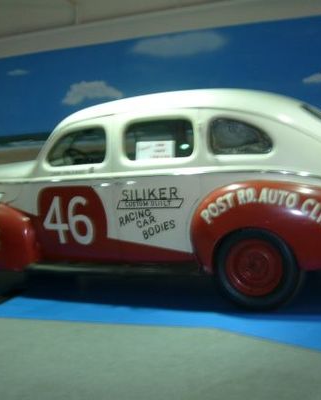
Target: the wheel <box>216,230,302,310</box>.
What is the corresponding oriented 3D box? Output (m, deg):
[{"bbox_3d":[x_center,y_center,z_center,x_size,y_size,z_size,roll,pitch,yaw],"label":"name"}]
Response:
[{"bbox_3d":[0.722,0.502,4.020,0.660,0.660,0.180,-2,0,24],"label":"wheel"}]

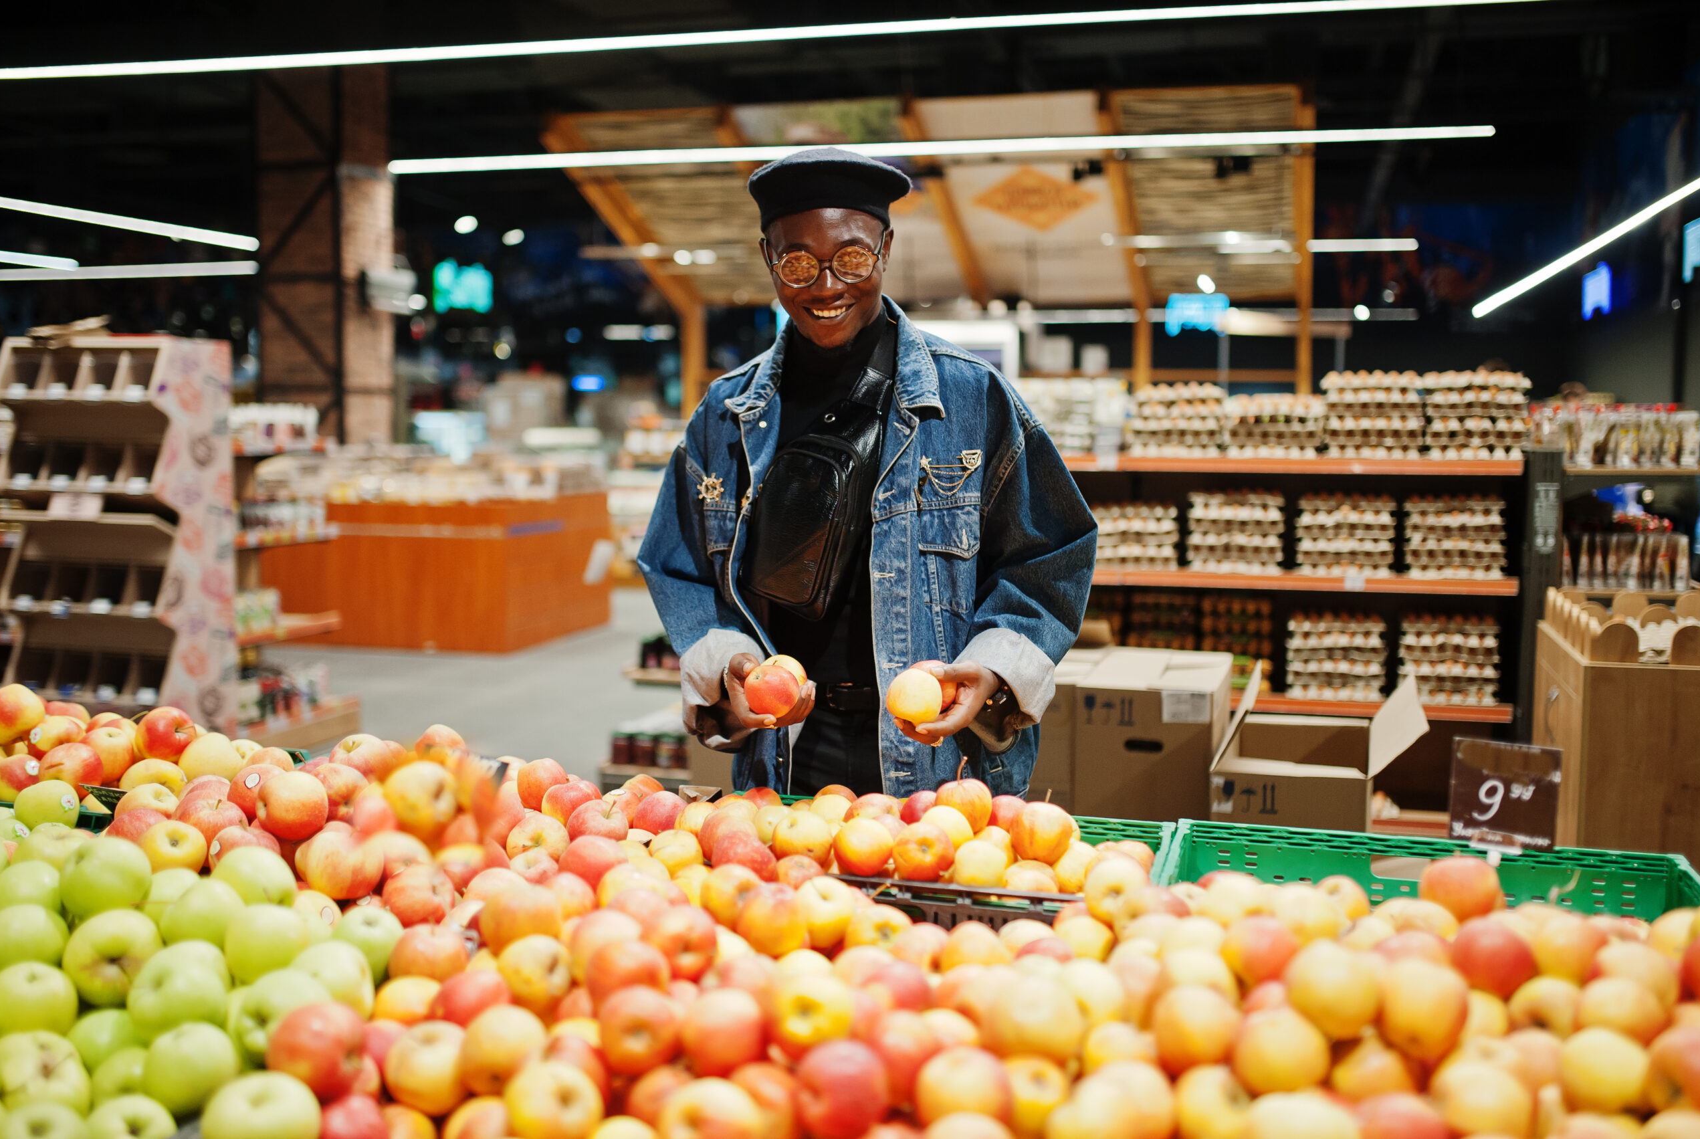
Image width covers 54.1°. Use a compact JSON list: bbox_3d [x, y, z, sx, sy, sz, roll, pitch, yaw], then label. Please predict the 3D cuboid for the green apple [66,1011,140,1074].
[{"bbox_3d":[-0.615,0.399,1.380,0.075,0.070,0.075,0,5,0],"label":"green apple"}]

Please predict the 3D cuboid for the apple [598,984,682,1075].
[{"bbox_3d":[-0.181,0.398,1.440,0.072,0.073,0.072,0,5,-7],"label":"apple"}]

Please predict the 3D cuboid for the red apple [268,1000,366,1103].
[{"bbox_3d":[-0.409,0.368,1.275,0.077,0.072,0.077,0,5,0],"label":"red apple"}]

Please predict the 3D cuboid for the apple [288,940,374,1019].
[{"bbox_3d":[-0.483,0.383,1.550,0.077,0.071,0.077,-1,5,-18],"label":"apple"}]

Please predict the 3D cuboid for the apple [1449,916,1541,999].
[{"bbox_3d":[0.586,0.351,1.510,0.077,0.072,0.077,0,5,0],"label":"apple"}]

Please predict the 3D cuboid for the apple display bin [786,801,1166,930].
[{"bbox_3d":[0.086,0.429,2.090,0.600,0.210,0.400,2,5,15],"label":"apple display bin"}]

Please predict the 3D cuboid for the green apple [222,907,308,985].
[{"bbox_3d":[-0.551,0.354,1.570,0.077,0.071,0.077,-1,5,-20],"label":"green apple"}]

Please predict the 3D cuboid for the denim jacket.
[{"bbox_3d":[0.023,0.005,2.290,0.640,0.760,0.440,1,5,8],"label":"denim jacket"}]

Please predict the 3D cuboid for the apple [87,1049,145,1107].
[{"bbox_3d":[-0.626,0.457,1.460,0.074,0.068,0.074,2,5,15],"label":"apple"}]

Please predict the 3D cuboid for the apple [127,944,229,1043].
[{"bbox_3d":[-0.566,0.356,1.400,0.080,0.074,0.080,2,5,14],"label":"apple"}]

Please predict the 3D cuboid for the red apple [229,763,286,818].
[{"bbox_3d":[-0.724,0.274,2.040,0.073,0.068,0.073,-1,5,-20],"label":"red apple"}]

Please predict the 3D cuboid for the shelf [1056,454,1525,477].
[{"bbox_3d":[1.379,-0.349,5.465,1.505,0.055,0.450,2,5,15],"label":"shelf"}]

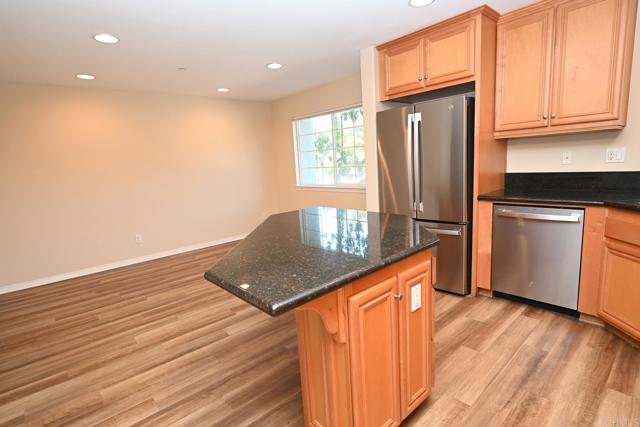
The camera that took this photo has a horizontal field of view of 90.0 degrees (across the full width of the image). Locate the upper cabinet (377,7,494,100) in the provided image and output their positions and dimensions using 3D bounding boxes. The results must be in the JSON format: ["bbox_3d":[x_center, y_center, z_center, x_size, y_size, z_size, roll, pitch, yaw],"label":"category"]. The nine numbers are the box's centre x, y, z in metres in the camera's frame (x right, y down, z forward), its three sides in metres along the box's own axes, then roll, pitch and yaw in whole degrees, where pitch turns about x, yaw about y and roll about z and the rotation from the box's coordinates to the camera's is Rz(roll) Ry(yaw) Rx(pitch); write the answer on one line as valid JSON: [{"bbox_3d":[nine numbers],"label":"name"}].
[{"bbox_3d":[1.215,-1.466,3.182,0.712,0.546,1.074,-12,12,-41],"label":"upper cabinet"}]

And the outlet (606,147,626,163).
[{"bbox_3d":[2.403,-0.469,2.602,0.012,0.116,0.111,-12,12,-41],"label":"outlet"}]

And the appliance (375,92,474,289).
[{"bbox_3d":[1.206,-0.189,3.354,0.810,1.789,0.930,-12,12,-41],"label":"appliance"}]

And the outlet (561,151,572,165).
[{"bbox_3d":[2.191,-0.491,2.839,0.011,0.115,0.070,-12,12,-41],"label":"outlet"}]

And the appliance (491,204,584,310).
[{"bbox_3d":[1.915,0.313,2.751,0.598,0.818,0.601,-12,12,-41],"label":"appliance"}]

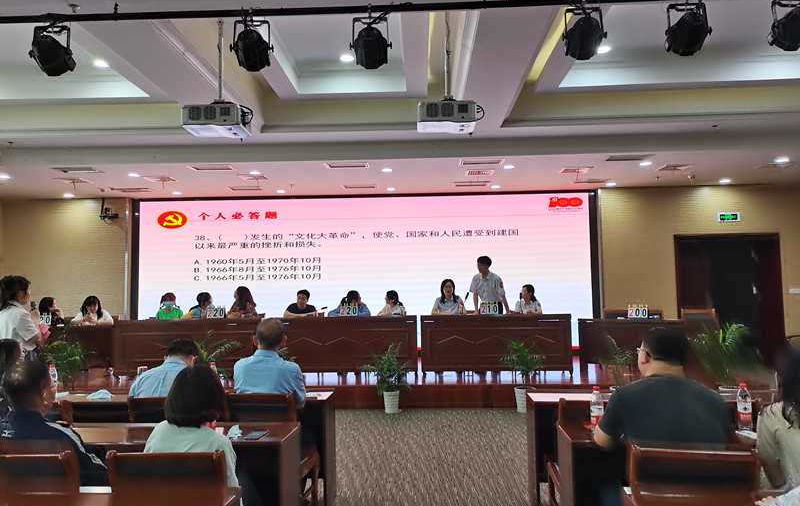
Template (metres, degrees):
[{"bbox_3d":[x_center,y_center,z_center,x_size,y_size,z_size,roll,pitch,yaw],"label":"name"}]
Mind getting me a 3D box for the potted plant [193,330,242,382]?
[{"bbox_3d":[-2.303,1.456,7.365,0.693,1.010,0.653,-1,-4,3],"label":"potted plant"}]

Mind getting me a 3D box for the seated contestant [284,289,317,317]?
[{"bbox_3d":[-1.466,1.159,8.855,0.540,1.190,0.750,-1,-3,0],"label":"seated contestant"}]

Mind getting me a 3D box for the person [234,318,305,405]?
[{"bbox_3d":[-0.810,1.086,3.920,0.470,1.334,0.720,-1,-4,4],"label":"person"}]

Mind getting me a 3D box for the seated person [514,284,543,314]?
[{"bbox_3d":[1.940,1.111,9.027,0.440,1.276,0.680,-2,-4,16],"label":"seated person"}]

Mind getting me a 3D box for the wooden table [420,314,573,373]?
[{"bbox_3d":[1.294,1.257,8.246,1.980,0.807,0.594,-1,-4,3],"label":"wooden table"}]

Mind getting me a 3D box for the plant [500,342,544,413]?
[{"bbox_3d":[1.458,1.464,7.142,0.554,0.871,0.535,-1,-4,3],"label":"plant"}]

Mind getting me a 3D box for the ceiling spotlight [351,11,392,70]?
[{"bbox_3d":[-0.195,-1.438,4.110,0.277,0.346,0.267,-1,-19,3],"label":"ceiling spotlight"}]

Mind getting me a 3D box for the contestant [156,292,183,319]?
[{"bbox_3d":[-3.547,1.225,9.234,0.440,1.235,0.680,-1,-4,2],"label":"contestant"}]

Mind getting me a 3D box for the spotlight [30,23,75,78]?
[{"bbox_3d":[-2.435,-1.419,4.211,0.270,0.340,0.290,-3,-4,27],"label":"spotlight"}]

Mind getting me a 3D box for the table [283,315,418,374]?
[{"bbox_3d":[-0.762,1.292,8.344,2.000,0.802,0.594,-1,-4,3],"label":"table"}]

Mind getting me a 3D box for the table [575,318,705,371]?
[{"bbox_3d":[3.092,1.232,7.714,1.445,0.747,0.465,-1,-4,3],"label":"table"}]

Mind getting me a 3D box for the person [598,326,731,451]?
[{"bbox_3d":[1.057,0.948,2.527,0.515,1.277,0.693,-1,-4,-1],"label":"person"}]

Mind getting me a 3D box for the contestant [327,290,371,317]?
[{"bbox_3d":[-0.718,1.130,8.701,0.614,1.178,0.693,0,-4,-12],"label":"contestant"}]

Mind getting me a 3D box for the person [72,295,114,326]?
[{"bbox_3d":[-4.598,1.226,9.014,0.600,1.170,0.750,-1,-3,0],"label":"person"}]

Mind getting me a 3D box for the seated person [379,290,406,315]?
[{"bbox_3d":[-0.110,1.135,8.807,0.500,1.190,0.750,-4,-4,37],"label":"seated person"}]

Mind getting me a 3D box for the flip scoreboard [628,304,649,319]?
[{"bbox_3d":[3.075,0.760,7.717,0.257,0.198,0.119,-1,-4,3],"label":"flip scoreboard"}]

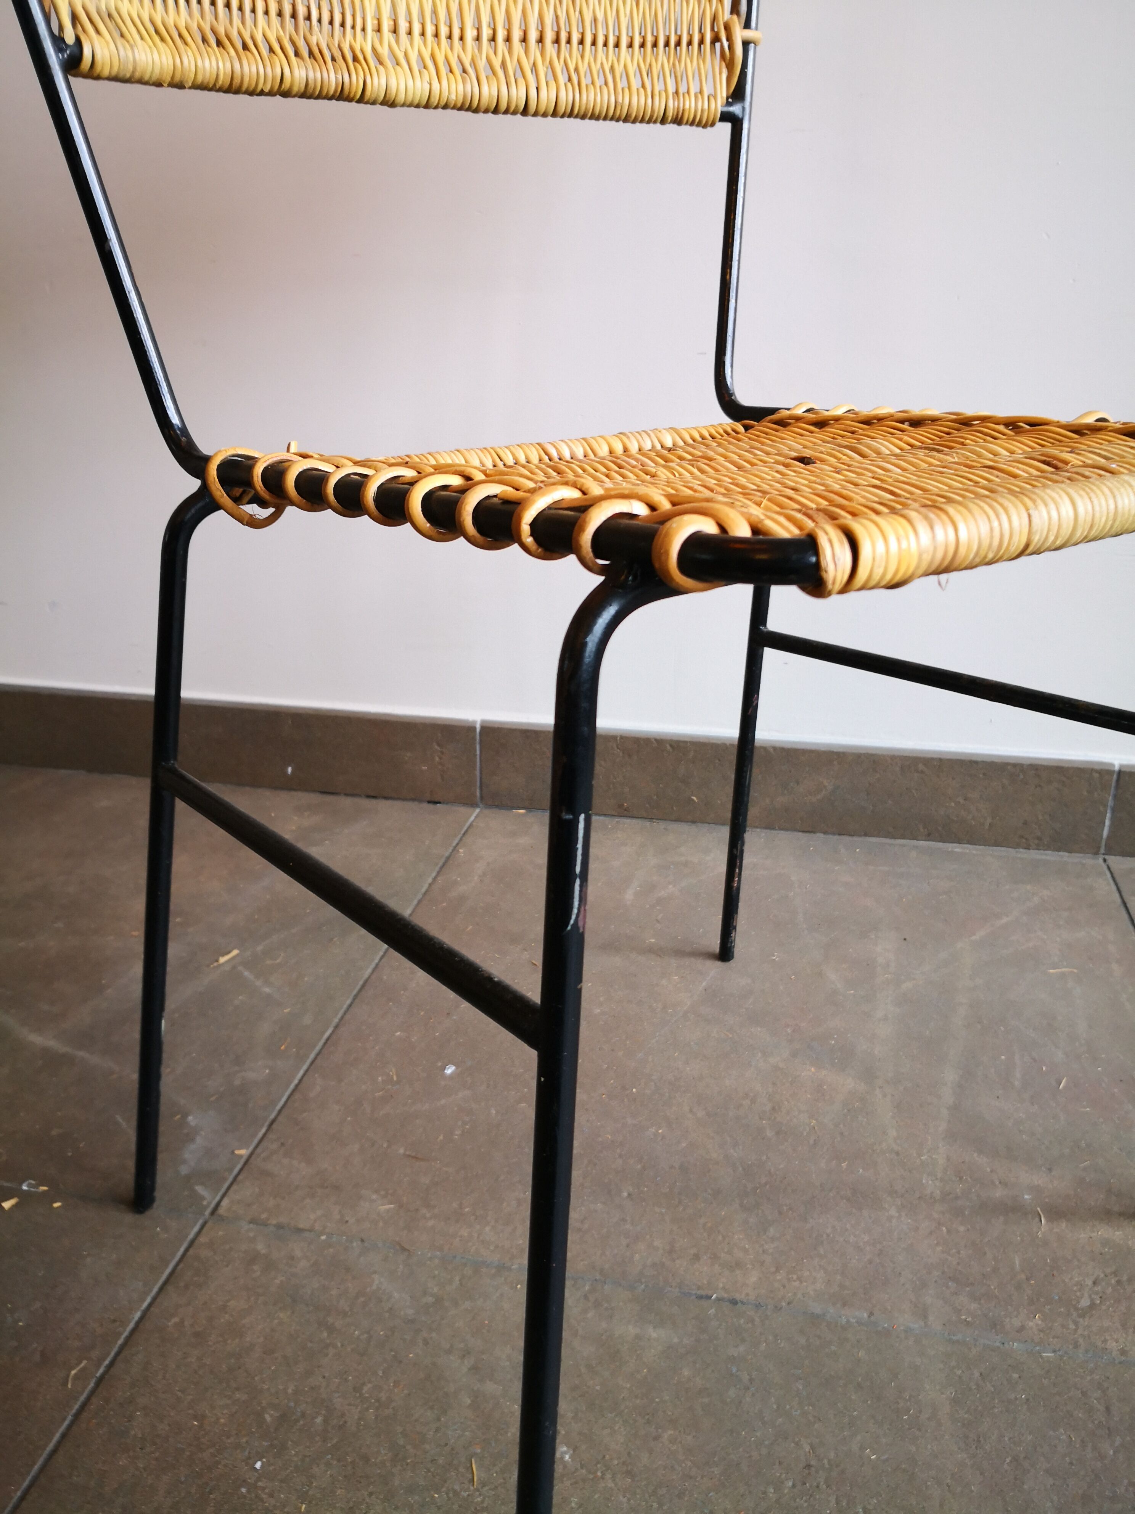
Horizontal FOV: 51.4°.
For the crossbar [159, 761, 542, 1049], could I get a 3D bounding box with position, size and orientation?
[{"bbox_3d":[-0.098,0.045,0.452,0.012,0.012,0.307,-16,23,-35],"label":"crossbar"}]

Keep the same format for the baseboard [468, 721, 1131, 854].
[{"bbox_3d":[0.206,0.030,1.150,0.598,0.088,0.010,4,22,11],"label":"baseboard"}]

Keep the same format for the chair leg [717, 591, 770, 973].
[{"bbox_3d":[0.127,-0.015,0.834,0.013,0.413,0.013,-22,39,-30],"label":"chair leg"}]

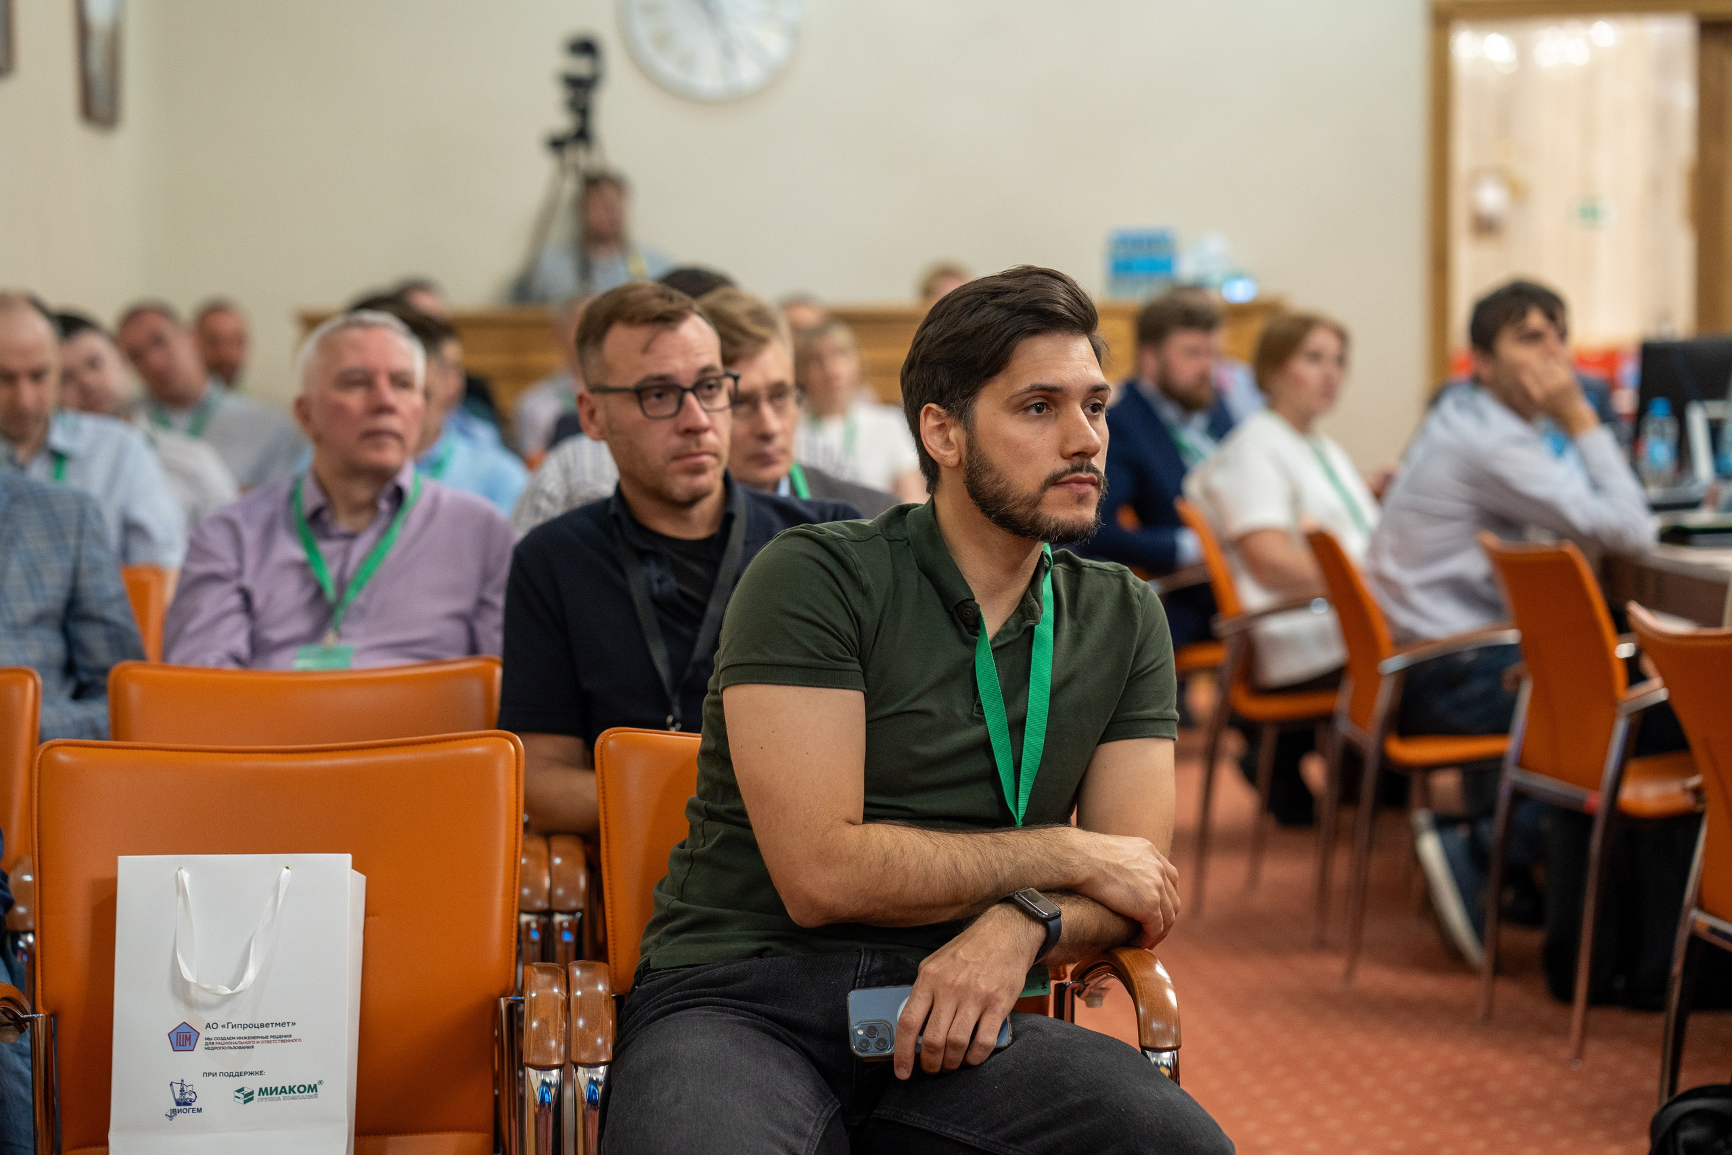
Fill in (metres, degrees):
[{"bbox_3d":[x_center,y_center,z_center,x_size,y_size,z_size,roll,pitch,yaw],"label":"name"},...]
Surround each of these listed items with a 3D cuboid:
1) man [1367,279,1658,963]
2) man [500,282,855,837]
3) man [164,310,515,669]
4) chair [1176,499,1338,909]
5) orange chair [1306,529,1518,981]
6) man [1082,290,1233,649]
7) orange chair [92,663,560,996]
[{"bbox_3d":[1.281,0.096,8.148,0.630,1.370,0.520,0,3,6],"label":"man"},{"bbox_3d":[-0.179,0.340,4.396,0.520,1.310,0.720,0,3,-6],"label":"man"},{"bbox_3d":[-0.745,0.247,5.847,0.550,1.260,0.780,-1,4,-13],"label":"man"},{"bbox_3d":[1.022,0.286,9.045,0.560,0.890,0.540,1,4,22],"label":"chair"},{"bbox_3d":[1.177,0.334,8.193,0.560,0.890,0.540,0,3,-1],"label":"orange chair"},{"bbox_3d":[0.841,-0.017,10.065,0.720,1.380,0.520,2,4,30],"label":"man"},{"bbox_3d":[-0.571,0.539,4.327,0.520,0.865,0.570,-1,4,-12],"label":"orange chair"}]

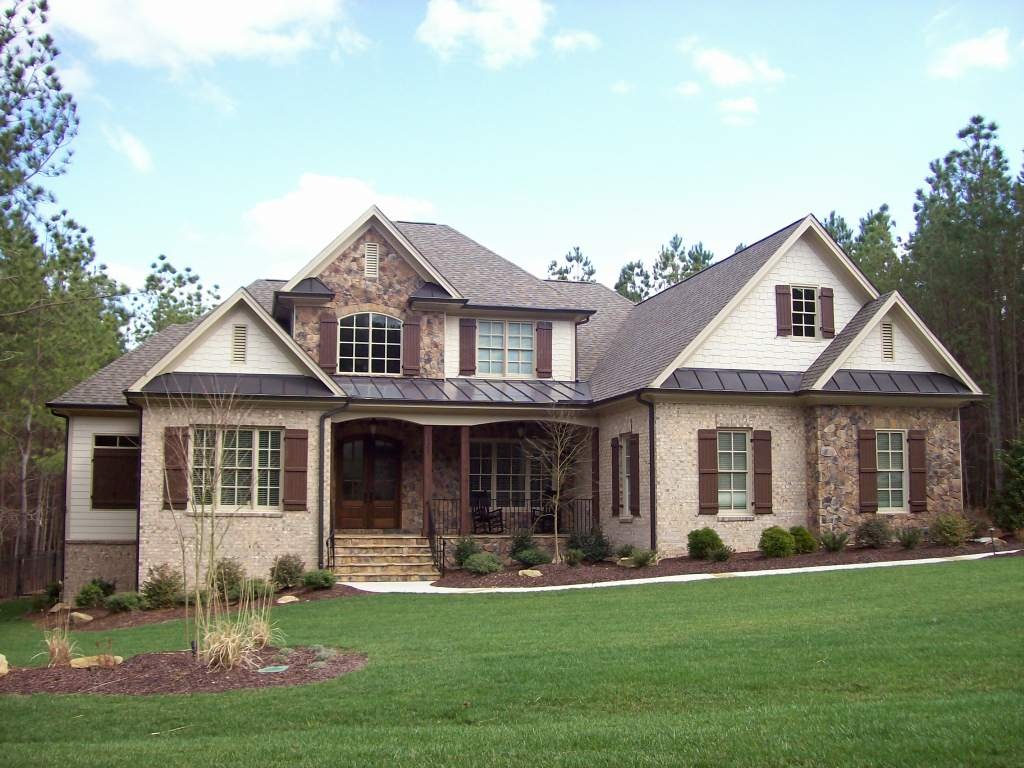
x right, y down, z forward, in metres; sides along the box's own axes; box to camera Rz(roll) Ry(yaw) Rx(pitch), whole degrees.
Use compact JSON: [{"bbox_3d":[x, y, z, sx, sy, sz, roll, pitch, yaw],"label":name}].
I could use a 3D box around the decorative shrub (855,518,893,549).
[{"bbox_3d":[8.005,3.309,23.576,0.800,0.650,0.780,2,-7,-14],"label":"decorative shrub"}]

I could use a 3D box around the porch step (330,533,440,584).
[{"bbox_3d":[-3.049,4.193,25.538,2.375,0.976,1.390,2,-6,-13],"label":"porch step"}]

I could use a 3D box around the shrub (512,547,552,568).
[{"bbox_3d":[0.493,4.171,25.600,0.923,0.529,0.895,2,-6,-13],"label":"shrub"}]

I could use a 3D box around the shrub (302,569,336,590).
[{"bbox_3d":[-4.320,4.388,23.900,0.733,0.494,0.711,2,-6,-13],"label":"shrub"}]

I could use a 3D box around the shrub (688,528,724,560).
[{"bbox_3d":[4.202,3.462,23.085,0.780,0.720,0.780,0,-6,0],"label":"shrub"}]

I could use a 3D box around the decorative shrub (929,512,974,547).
[{"bbox_3d":[9.864,3.299,23.900,0.905,0.786,0.878,2,-6,-13],"label":"decorative shrub"}]

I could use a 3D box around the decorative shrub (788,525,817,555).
[{"bbox_3d":[6.493,3.498,23.800,0.687,0.626,0.666,2,-6,-13],"label":"decorative shrub"}]

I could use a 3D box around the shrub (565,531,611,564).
[{"bbox_3d":[1.875,3.983,26.100,1.035,0.784,1.004,0,-6,0],"label":"shrub"}]

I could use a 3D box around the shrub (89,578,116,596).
[{"bbox_3d":[-10.061,5.037,26.167,0.680,0.580,0.720,2,-7,-14],"label":"shrub"}]

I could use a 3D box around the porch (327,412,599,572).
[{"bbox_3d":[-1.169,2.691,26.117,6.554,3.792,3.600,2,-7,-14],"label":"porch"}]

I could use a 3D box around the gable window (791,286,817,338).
[{"bbox_3d":[6.971,-1.710,25.439,0.726,1.310,0.100,2,-7,-14],"label":"gable window"}]

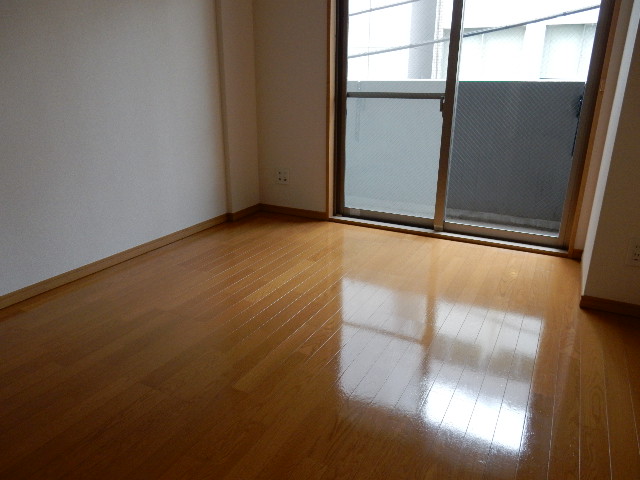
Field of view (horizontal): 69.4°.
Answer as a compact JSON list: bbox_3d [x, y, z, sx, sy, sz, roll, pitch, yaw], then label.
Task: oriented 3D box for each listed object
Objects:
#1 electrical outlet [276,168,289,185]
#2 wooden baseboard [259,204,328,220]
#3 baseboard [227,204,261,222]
[{"bbox_3d":[-0.291,-0.493,3.586,0.116,0.122,0.010,10,21,27],"label":"electrical outlet"},{"bbox_3d":[-0.212,-0.225,3.638,0.618,0.060,0.015,10,21,27],"label":"wooden baseboard"},{"bbox_3d":[-0.578,-0.222,3.625,0.015,0.060,0.368,10,21,27],"label":"baseboard"}]

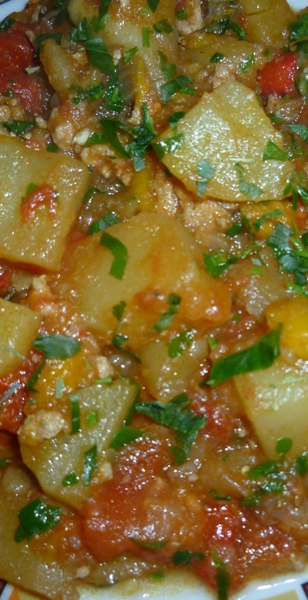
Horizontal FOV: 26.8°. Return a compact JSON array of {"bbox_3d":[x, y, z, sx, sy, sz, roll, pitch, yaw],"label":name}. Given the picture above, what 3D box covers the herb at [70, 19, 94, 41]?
[{"bbox_3d":[-0.022,-0.086,0.208,0.006,0.004,0.010,28,70,14],"label":"herb"}]

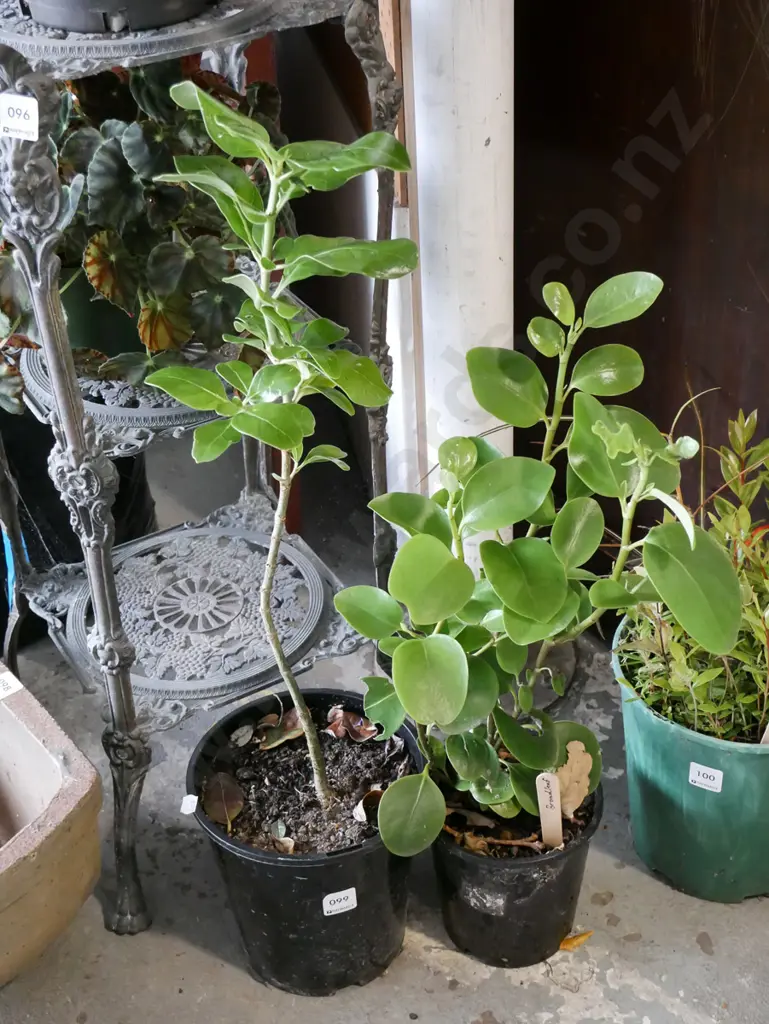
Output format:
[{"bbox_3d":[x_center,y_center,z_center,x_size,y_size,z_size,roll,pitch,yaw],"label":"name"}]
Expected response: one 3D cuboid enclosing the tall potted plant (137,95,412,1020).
[{"bbox_3d":[-0.094,0.077,1.386,0.290,1.016,0.290,-3,33,0],"label":"tall potted plant"}]

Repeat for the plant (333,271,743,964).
[{"bbox_3d":[0.162,0.152,1.438,0.420,0.810,0.350,-3,33,0],"label":"plant"}]

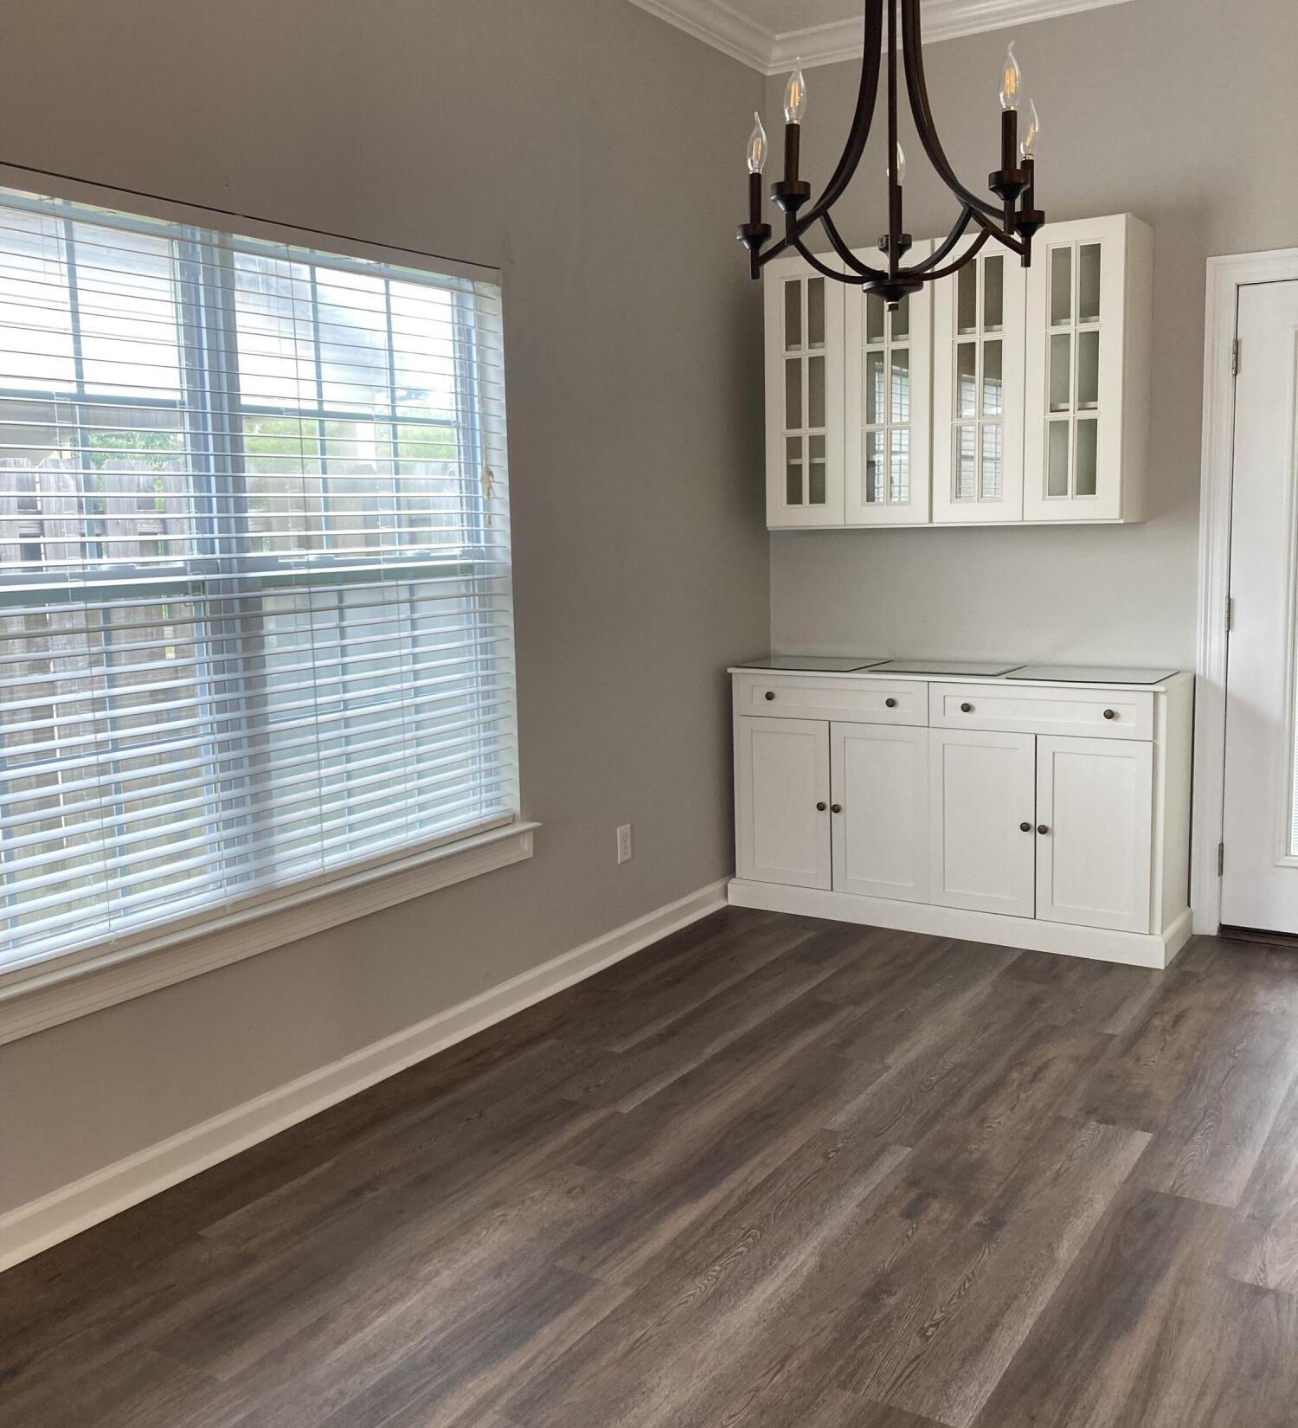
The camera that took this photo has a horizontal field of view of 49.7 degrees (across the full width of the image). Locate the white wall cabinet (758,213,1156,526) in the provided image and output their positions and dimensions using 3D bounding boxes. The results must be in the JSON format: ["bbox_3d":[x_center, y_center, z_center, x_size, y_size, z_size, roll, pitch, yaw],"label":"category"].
[{"bbox_3d":[1.004,-1.087,4.664,1.214,0.915,0.302,4,9,32],"label":"white wall cabinet"}]

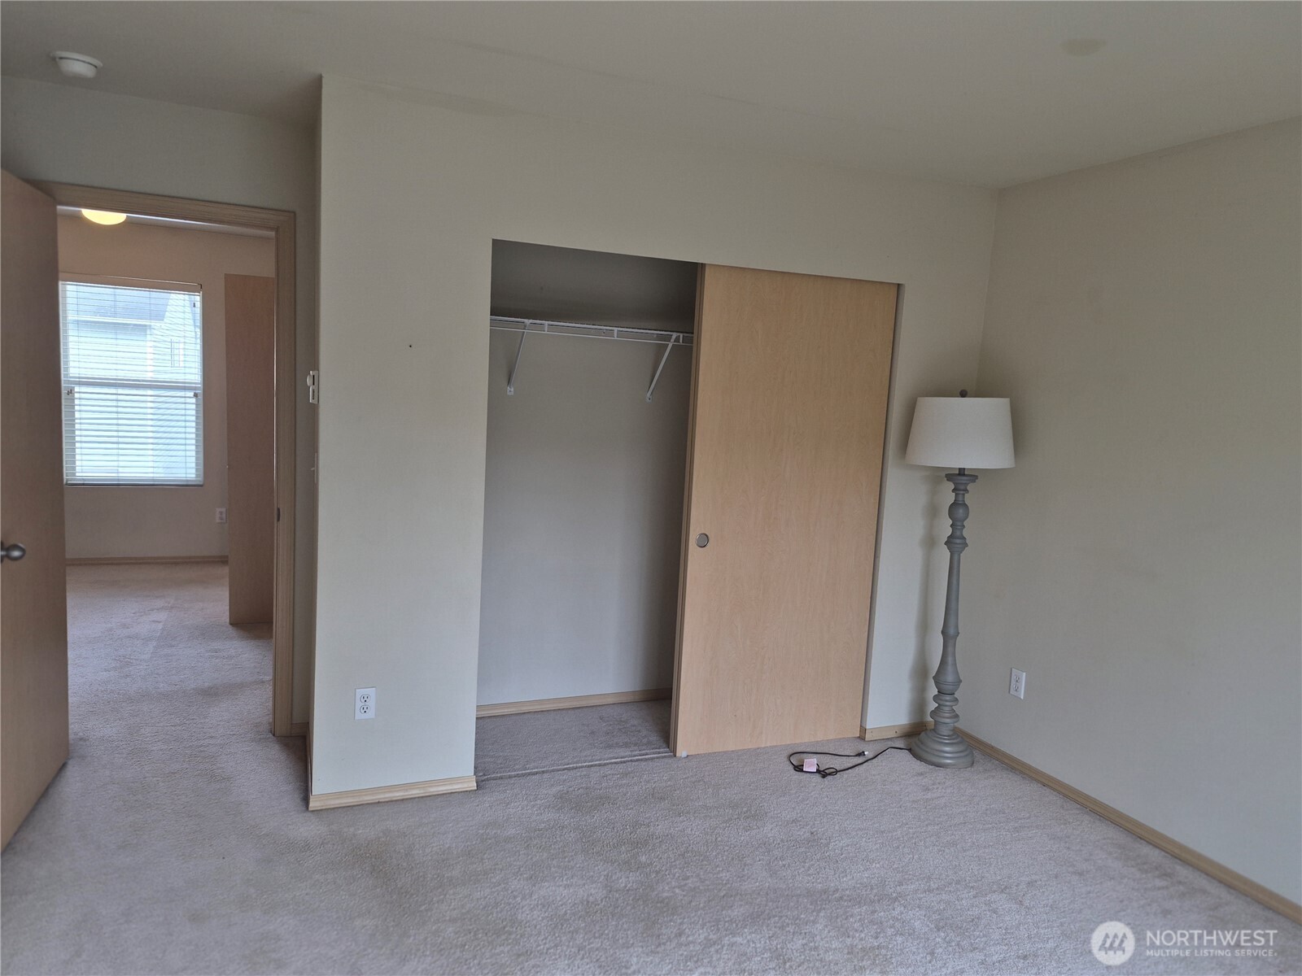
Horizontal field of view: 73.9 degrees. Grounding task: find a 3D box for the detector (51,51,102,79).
[{"bbox_3d":[-1.825,-1.346,2.756,0.133,0.050,0.133,0,7,-23],"label":"detector"}]

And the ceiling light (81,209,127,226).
[{"bbox_3d":[-3.165,-1.609,5.035,0.248,0.144,0.248,0,7,-23],"label":"ceiling light"}]

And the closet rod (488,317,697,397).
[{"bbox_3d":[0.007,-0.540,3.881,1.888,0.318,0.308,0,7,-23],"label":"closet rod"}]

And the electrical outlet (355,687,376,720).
[{"bbox_3d":[-1.001,0.760,3.036,0.070,0.113,0.009,0,7,-23],"label":"electrical outlet"}]

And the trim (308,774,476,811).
[{"bbox_3d":[-0.917,1.096,3.109,0.579,0.054,0.017,0,7,-23],"label":"trim"}]

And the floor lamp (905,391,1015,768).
[{"bbox_3d":[1.285,0.382,3.694,0.433,1.572,0.433,0,7,-23],"label":"floor lamp"}]

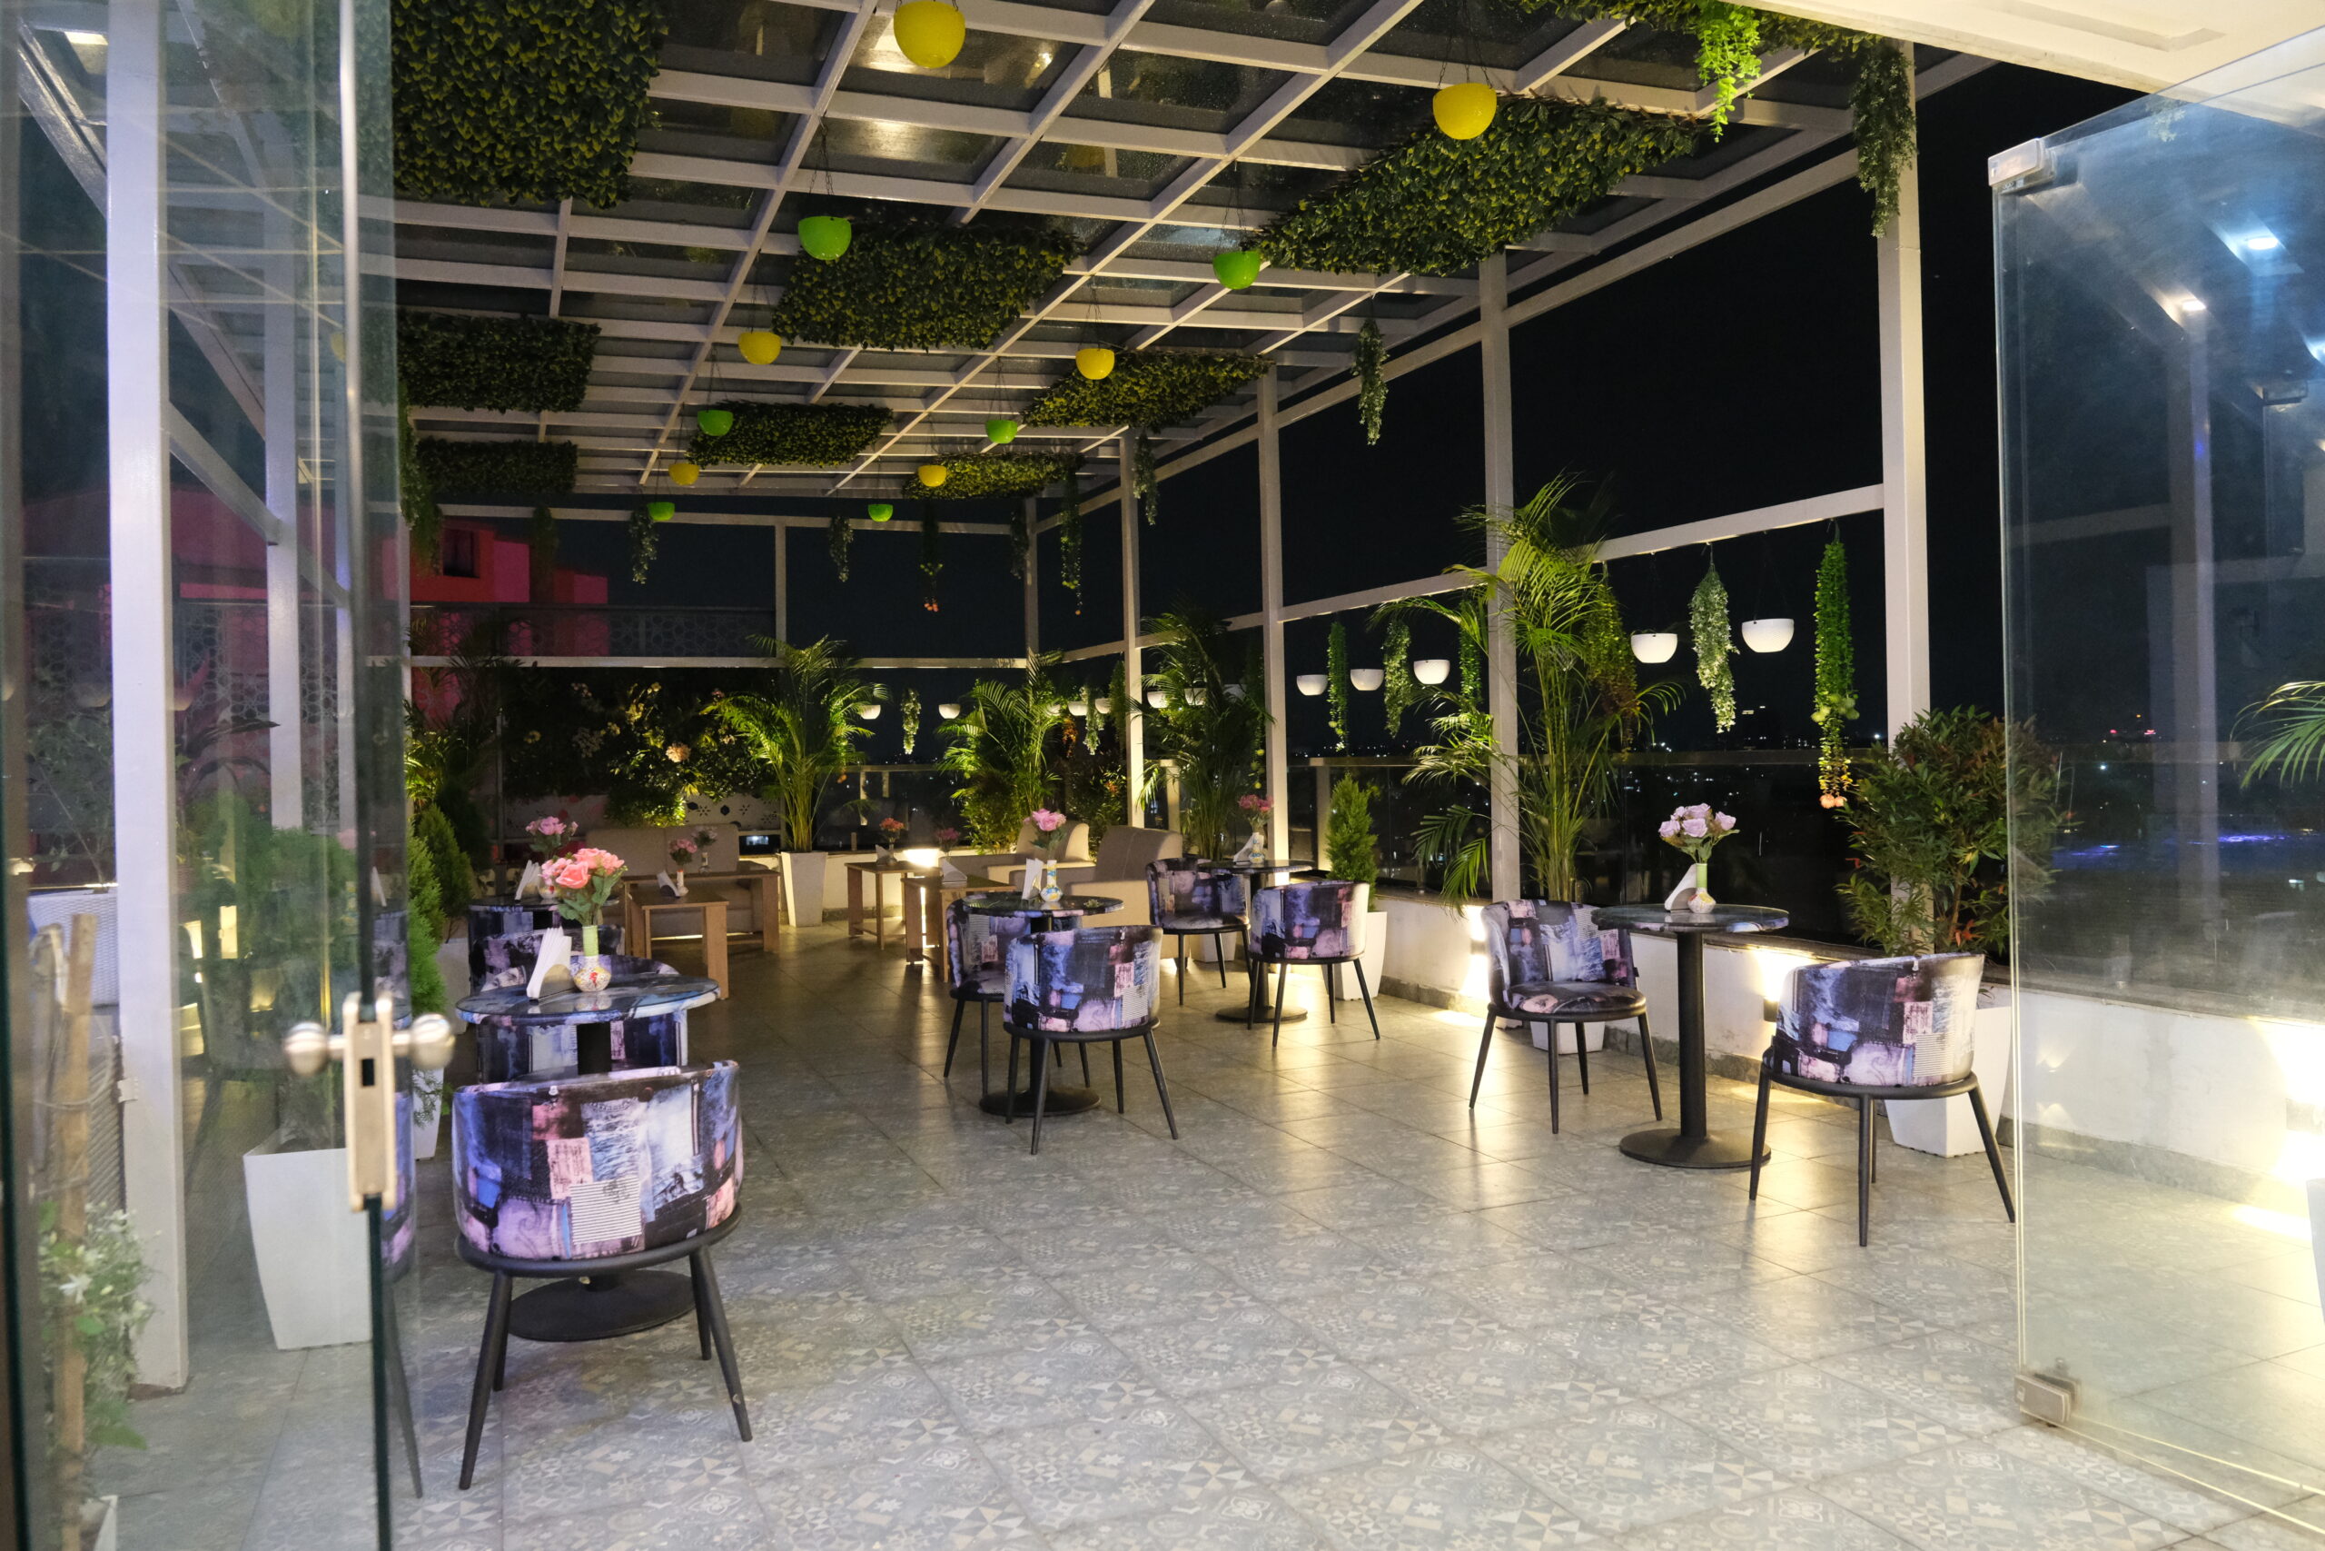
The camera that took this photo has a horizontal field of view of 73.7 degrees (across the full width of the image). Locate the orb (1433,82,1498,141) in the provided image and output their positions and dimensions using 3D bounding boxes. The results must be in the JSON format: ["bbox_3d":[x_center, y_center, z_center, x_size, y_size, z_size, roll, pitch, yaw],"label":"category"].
[{"bbox_3d":[0.897,-1.968,4.597,0.192,0.136,0.192,-1,1,12],"label":"orb"}]

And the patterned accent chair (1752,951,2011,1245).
[{"bbox_3d":[1.920,0.820,4.183,0.522,0.714,0.504,-2,1,-21],"label":"patterned accent chair"}]

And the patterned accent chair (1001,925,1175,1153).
[{"bbox_3d":[-0.271,0.872,5.360,0.548,0.716,0.563,-2,0,-20],"label":"patterned accent chair"}]

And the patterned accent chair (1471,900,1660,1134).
[{"bbox_3d":[1.410,0.824,5.444,0.548,0.716,0.563,-2,0,-21],"label":"patterned accent chair"}]

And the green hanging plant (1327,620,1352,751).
[{"bbox_3d":[1.014,-0.514,8.875,0.145,0.747,0.145,-1,0,0],"label":"green hanging plant"}]

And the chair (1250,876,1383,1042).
[{"bbox_3d":[0.675,0.838,7.177,0.548,0.716,0.563,-2,0,-15],"label":"chair"}]

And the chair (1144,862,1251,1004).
[{"bbox_3d":[0.202,0.846,8.462,0.548,0.716,0.563,-2,0,-22],"label":"chair"}]

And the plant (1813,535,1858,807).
[{"bbox_3d":[2.290,-0.355,5.274,0.146,0.926,0.143,-1,1,24],"label":"plant"}]

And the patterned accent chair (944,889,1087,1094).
[{"bbox_3d":[-0.562,0.848,6.116,0.530,0.715,0.520,-1,0,-23],"label":"patterned accent chair"}]

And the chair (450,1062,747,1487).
[{"bbox_3d":[-1.102,0.904,3.055,0.548,0.716,0.563,-2,0,-21],"label":"chair"}]

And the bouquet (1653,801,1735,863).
[{"bbox_3d":[1.684,0.182,4.886,0.253,0.192,0.225,-1,1,19],"label":"bouquet"}]

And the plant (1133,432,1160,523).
[{"bbox_3d":[-0.113,-2.177,11.300,0.190,0.680,0.190,-2,0,-23],"label":"plant"}]

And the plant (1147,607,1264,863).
[{"bbox_3d":[0.294,0.044,10.048,0.782,2.242,0.782,-2,0,0],"label":"plant"}]

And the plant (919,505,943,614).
[{"bbox_3d":[-1.876,-1.764,12.604,0.189,0.884,0.174,-2,1,-8],"label":"plant"}]

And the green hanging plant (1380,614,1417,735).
[{"bbox_3d":[1.259,-0.529,8.295,0.211,0.640,0.211,-1,0,-23],"label":"green hanging plant"}]

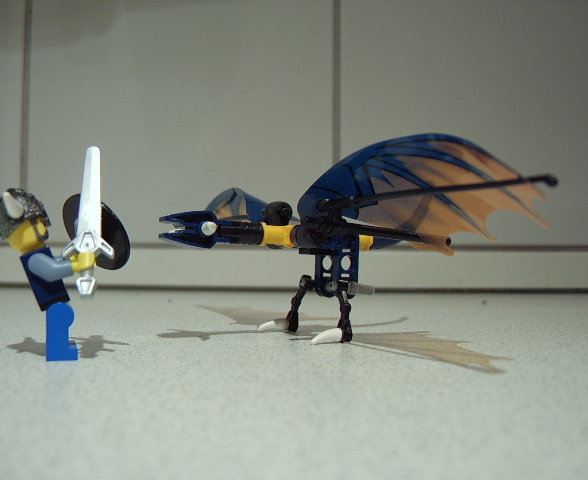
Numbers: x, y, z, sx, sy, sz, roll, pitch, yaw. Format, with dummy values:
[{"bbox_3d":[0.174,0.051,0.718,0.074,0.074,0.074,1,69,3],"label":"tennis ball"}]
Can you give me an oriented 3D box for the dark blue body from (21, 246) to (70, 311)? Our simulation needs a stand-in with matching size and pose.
[{"bbox_3d":[-0.066,0.010,0.152,0.008,0.015,0.016,-22,8,-21],"label":"dark blue body"}]

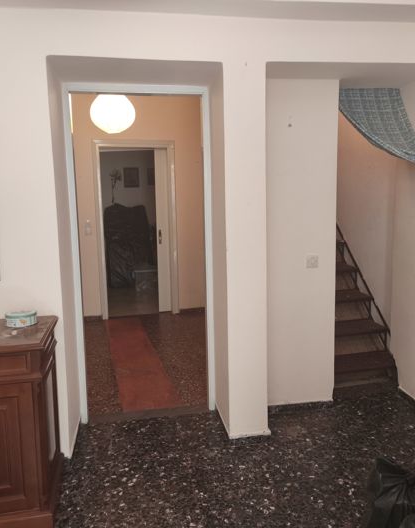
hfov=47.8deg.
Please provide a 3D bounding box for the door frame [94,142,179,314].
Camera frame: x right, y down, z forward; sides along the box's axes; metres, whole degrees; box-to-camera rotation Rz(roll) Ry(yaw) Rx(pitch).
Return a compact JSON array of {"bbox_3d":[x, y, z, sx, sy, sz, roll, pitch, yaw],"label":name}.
[{"bbox_3d":[-0.869,-0.423,5.908,0.980,2.190,0.150,-3,7,-11],"label":"door frame"}]

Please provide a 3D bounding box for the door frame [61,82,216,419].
[{"bbox_3d":[-0.410,-0.046,3.007,0.875,2.092,0.110,-3,7,-11],"label":"door frame"}]

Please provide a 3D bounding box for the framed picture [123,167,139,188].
[{"bbox_3d":[-1.426,-1.620,8.812,0.264,0.387,0.025,-3,7,-11],"label":"framed picture"}]

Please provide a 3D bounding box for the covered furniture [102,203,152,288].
[{"bbox_3d":[-1.387,-0.338,8.260,0.800,1.400,0.650,-2,7,-10],"label":"covered furniture"}]

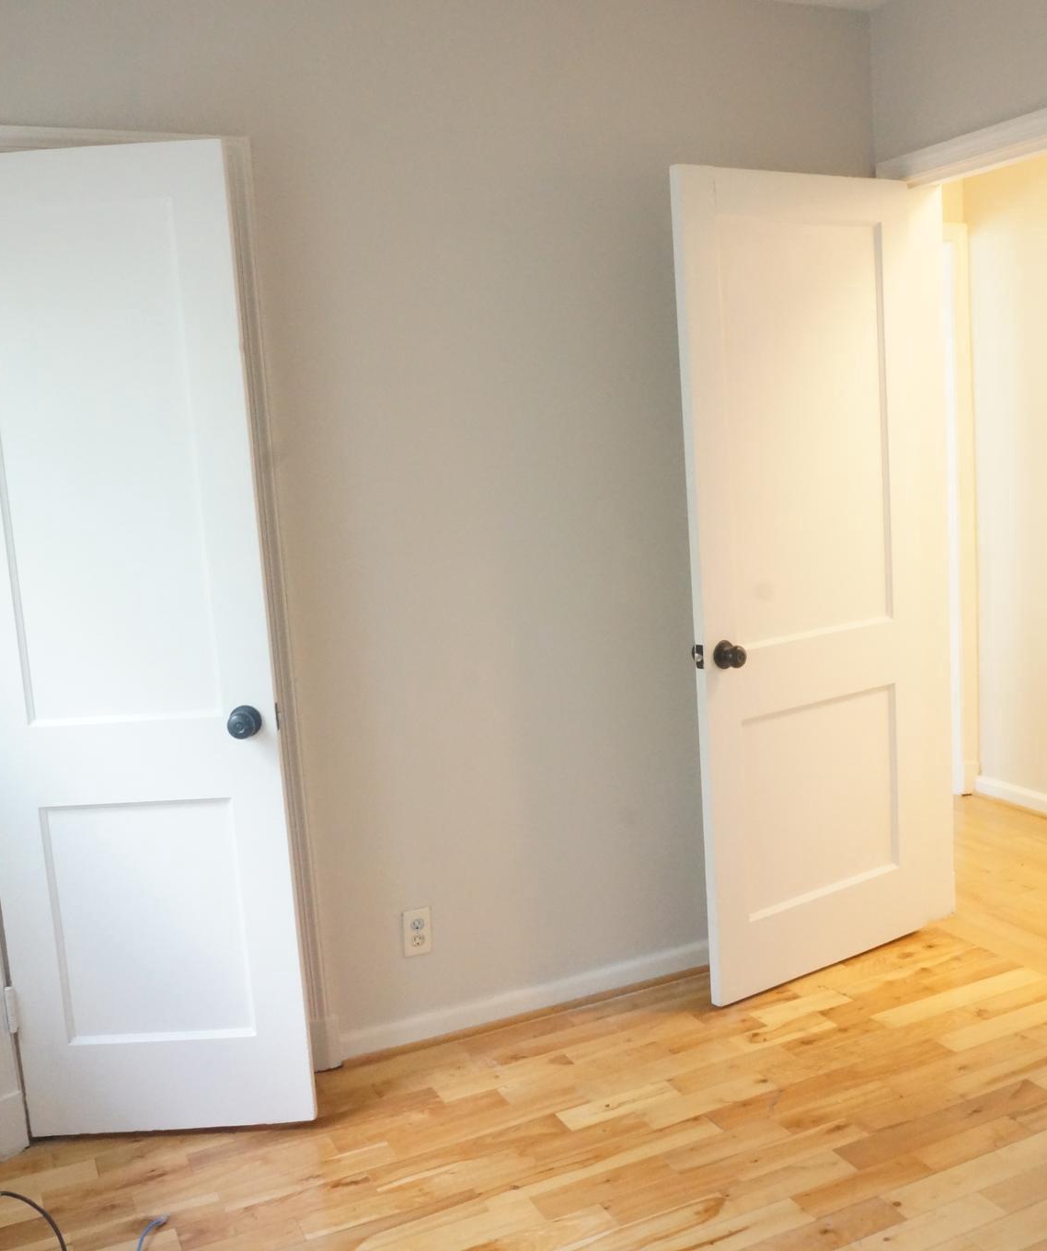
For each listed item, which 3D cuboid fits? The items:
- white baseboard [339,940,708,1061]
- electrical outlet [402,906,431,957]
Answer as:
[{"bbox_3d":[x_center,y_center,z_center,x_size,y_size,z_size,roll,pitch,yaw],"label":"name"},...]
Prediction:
[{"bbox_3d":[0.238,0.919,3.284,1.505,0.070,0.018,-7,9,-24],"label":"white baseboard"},{"bbox_3d":[-0.257,0.743,3.035,0.070,0.116,0.010,-7,9,-24],"label":"electrical outlet"}]

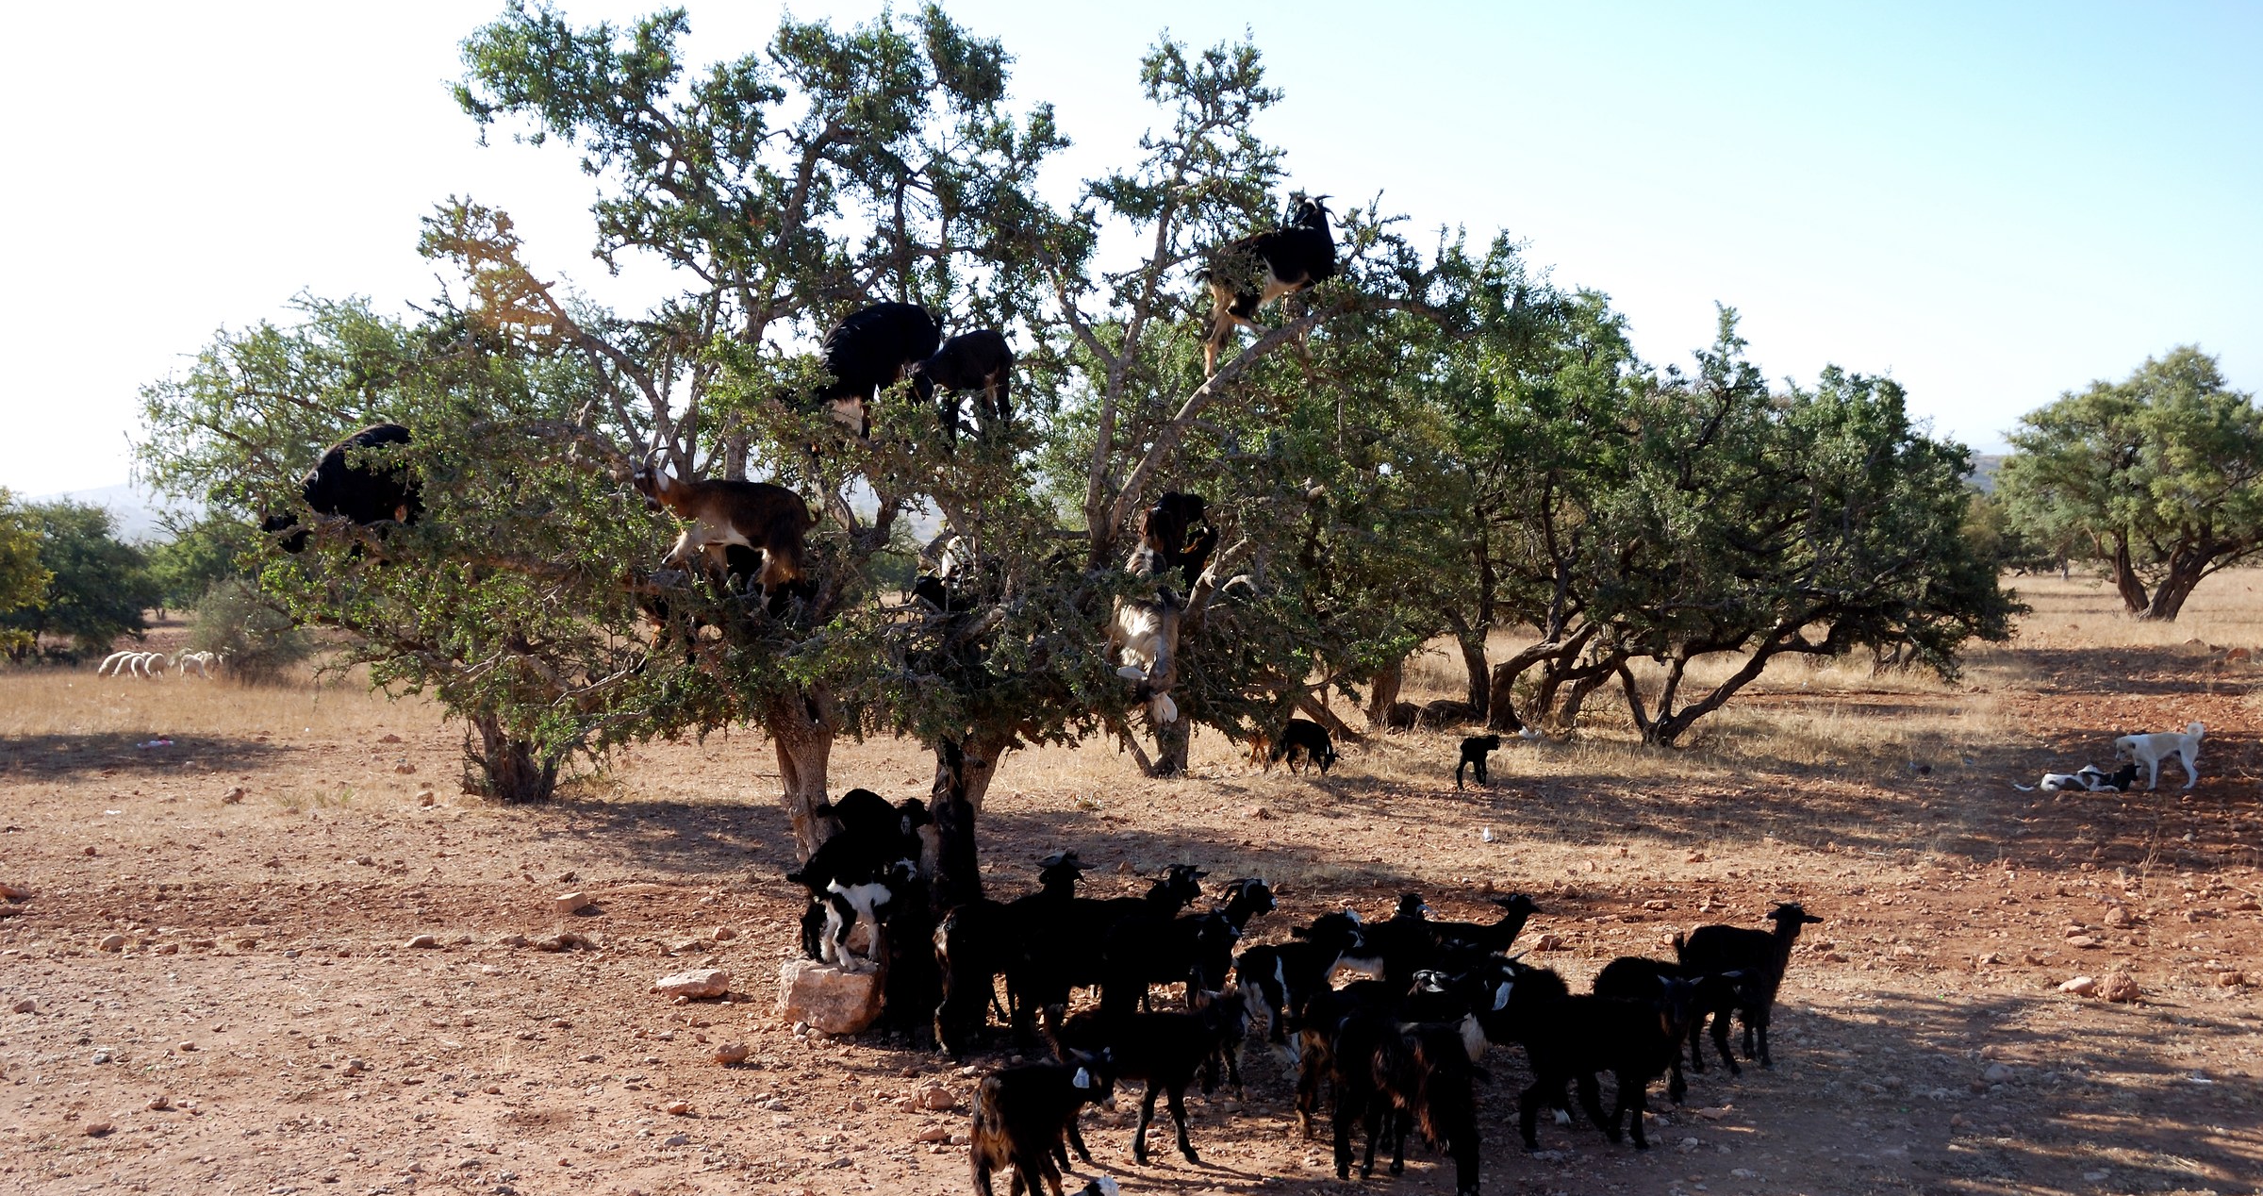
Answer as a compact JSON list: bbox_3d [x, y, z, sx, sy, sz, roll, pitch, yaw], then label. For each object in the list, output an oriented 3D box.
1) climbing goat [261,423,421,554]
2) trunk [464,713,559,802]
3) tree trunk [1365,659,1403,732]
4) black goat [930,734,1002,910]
[{"bbox_3d":[-4.406,-0.607,13.700,0.920,0.760,0.360,0,1,-15],"label":"climbing goat"},{"bbox_3d":[-5.757,1.478,22.800,0.820,0.840,0.650,0,1,0],"label":"trunk"},{"bbox_3d":[3.453,1.251,33.400,0.520,1.100,0.520,0,1,0],"label":"tree trunk"},{"bbox_3d":[-0.792,1.149,11.400,0.320,1.020,0.480,0,1,3],"label":"black goat"}]

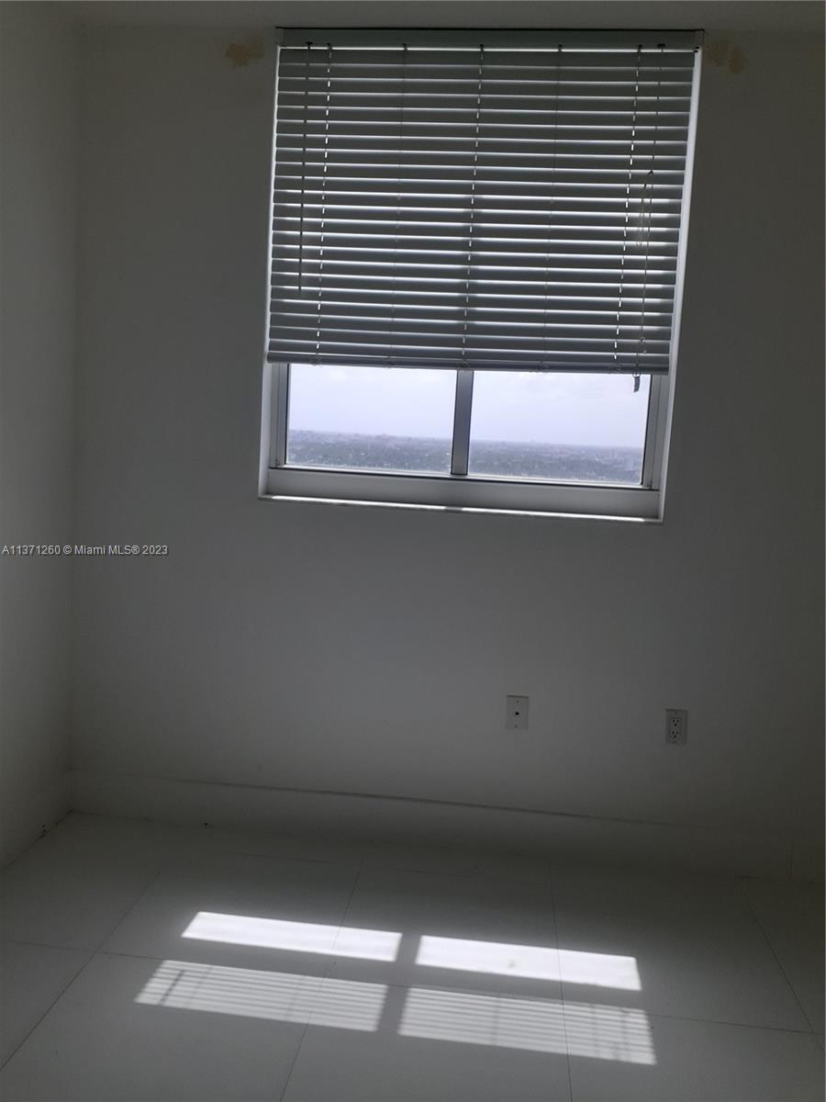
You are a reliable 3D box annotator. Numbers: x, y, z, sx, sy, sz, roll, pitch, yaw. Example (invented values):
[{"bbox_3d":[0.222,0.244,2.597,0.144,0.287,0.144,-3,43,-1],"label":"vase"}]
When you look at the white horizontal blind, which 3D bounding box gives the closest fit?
[{"bbox_3d":[0.197,-1.098,2.725,1.305,1.011,0.070,4,7,6],"label":"white horizontal blind"}]

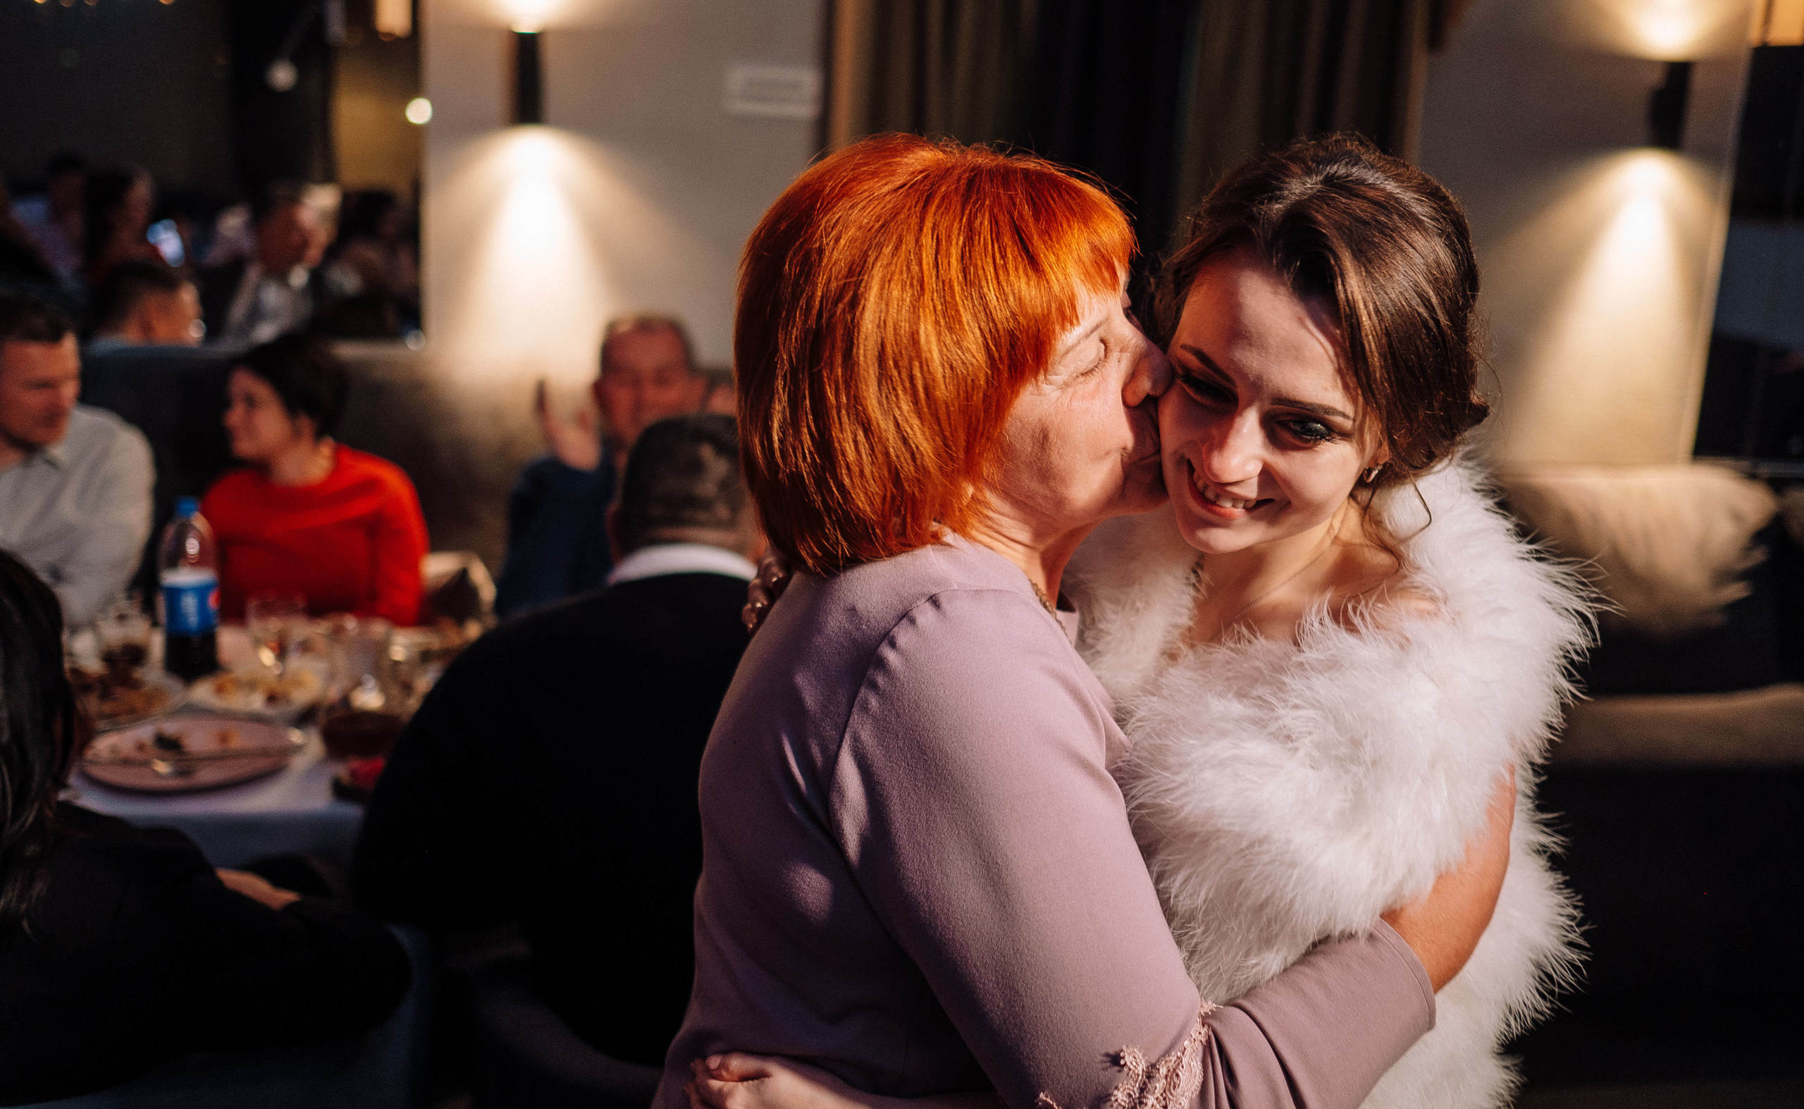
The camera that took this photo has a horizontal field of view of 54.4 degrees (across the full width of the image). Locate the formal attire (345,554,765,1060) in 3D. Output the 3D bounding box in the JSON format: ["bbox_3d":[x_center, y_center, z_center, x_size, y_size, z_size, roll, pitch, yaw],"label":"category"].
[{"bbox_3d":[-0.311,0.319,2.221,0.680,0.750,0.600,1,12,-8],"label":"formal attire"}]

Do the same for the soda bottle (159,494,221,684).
[{"bbox_3d":[-1.126,0.049,2.771,0.089,0.275,0.089,3,12,0],"label":"soda bottle"}]

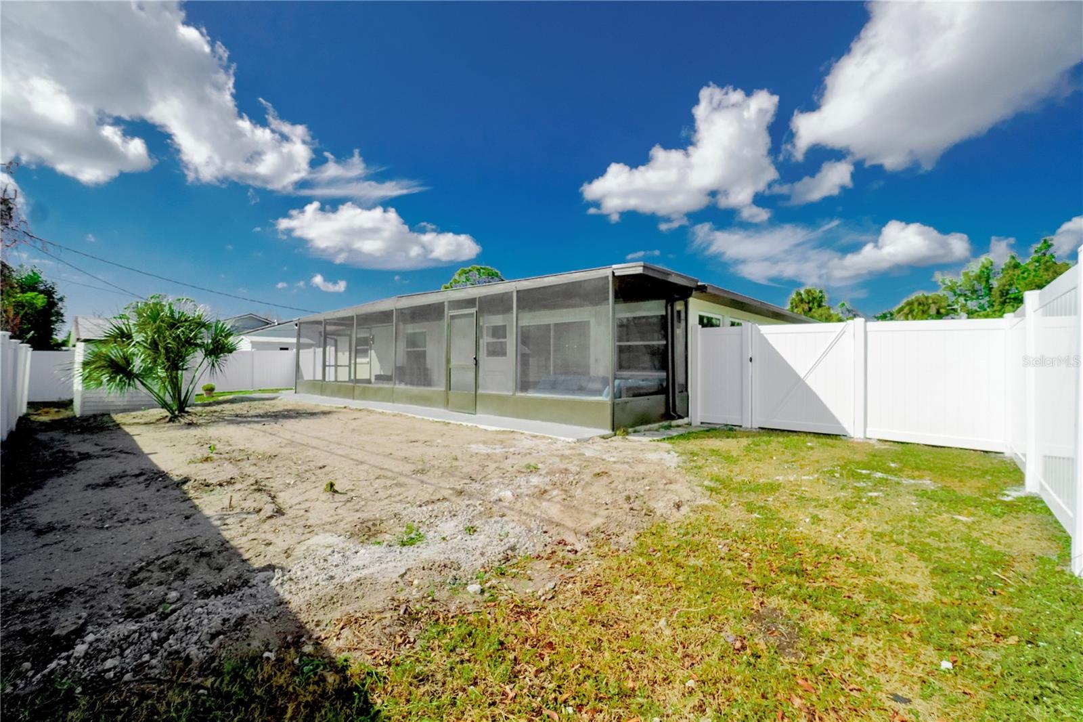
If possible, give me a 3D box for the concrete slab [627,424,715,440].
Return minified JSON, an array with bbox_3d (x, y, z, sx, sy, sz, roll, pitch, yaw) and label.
[{"bbox_3d":[2.236,1.220,7.620,0.620,0.100,1.950,0,0,41],"label":"concrete slab"}]

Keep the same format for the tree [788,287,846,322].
[{"bbox_3d":[17.100,-1.650,28.000,3.700,5.900,3.600,0,0,31],"label":"tree"}]

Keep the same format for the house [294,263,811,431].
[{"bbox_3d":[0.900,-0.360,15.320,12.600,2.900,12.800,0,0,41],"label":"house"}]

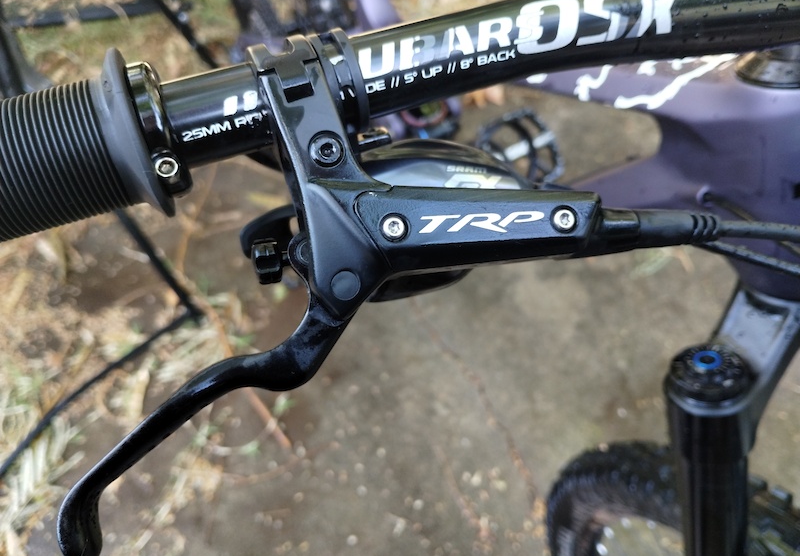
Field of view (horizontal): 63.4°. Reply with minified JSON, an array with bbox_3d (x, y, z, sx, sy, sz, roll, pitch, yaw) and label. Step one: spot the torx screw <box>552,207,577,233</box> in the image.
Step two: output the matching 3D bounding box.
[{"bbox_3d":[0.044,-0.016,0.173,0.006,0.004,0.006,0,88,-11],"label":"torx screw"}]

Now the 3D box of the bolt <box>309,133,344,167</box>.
[{"bbox_3d":[-0.019,-0.033,0.170,0.009,0.005,0.009,0,88,-11],"label":"bolt"}]

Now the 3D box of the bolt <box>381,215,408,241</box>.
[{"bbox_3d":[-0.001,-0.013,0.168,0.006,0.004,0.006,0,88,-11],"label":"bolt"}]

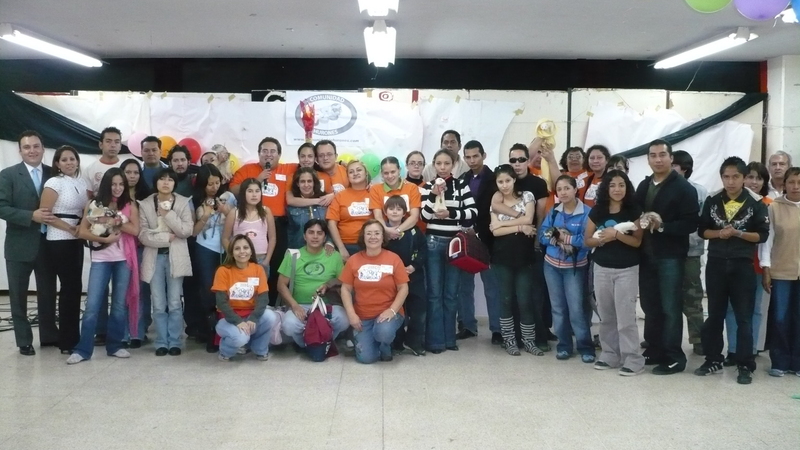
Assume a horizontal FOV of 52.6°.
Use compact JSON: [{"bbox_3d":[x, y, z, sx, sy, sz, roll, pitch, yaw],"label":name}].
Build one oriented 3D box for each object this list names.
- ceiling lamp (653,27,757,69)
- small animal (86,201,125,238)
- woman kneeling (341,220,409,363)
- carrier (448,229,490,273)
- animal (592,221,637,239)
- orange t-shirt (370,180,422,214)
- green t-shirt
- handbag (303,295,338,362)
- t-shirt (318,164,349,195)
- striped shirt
[{"bbox_3d":[3.076,-1.808,8.335,0.270,0.140,2.380,0,4,-1],"label":"ceiling lamp"},{"bbox_3d":[-2.230,-0.042,6.145,0.270,0.250,0.190,-2,5,-26],"label":"small animal"},{"bbox_3d":[-0.204,0.502,6.478,0.540,1.100,0.680,0,4,-3],"label":"woman kneeling"},{"bbox_3d":[0.549,0.204,6.481,0.190,0.250,0.310,-24,-34,35],"label":"carrier"},{"bbox_3d":[1.566,0.040,5.891,0.330,0.125,0.110,1,5,14],"label":"animal"},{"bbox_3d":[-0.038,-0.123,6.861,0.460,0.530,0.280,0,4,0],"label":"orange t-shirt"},{"bbox_3d":[-0.742,0.447,6.629,0.530,0.550,0.320,0,4,-4],"label":"green t-shirt"},{"bbox_3d":[-0.625,0.814,6.362,0.260,0.480,0.250,-1,5,-14],"label":"handbag"},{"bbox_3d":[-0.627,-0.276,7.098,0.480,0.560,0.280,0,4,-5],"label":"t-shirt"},{"bbox_3d":[0.393,-0.146,6.556,0.460,0.510,0.330,0,4,2],"label":"striped shirt"}]

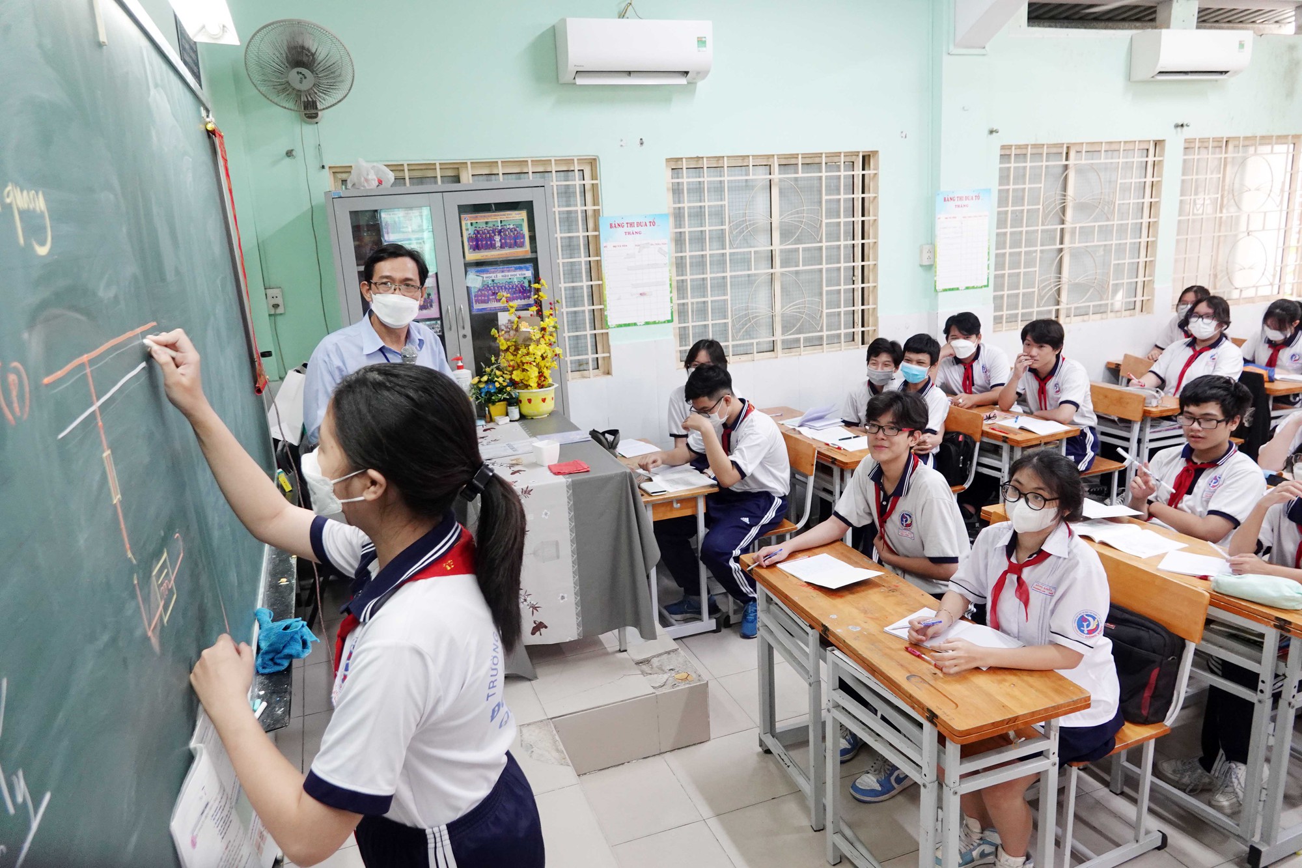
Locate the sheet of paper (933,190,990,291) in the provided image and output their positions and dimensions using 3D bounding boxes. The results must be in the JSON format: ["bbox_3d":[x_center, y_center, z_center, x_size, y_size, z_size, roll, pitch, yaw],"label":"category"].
[{"bbox_3d":[2.006,-1.241,5.565,0.425,0.625,0.010,-8,15,-18],"label":"sheet of paper"}]

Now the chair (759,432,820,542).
[{"bbox_3d":[0.508,0.471,4.322,0.550,0.810,0.390,-8,15,-18],"label":"chair"}]

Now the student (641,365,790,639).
[{"bbox_3d":[0.329,0.298,4.105,0.760,1.270,0.530,-9,15,-21],"label":"student"}]

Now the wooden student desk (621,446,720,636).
[{"bbox_3d":[-0.019,0.512,4.458,0.395,0.725,1.000,-8,15,-18],"label":"wooden student desk"}]

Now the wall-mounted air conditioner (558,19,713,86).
[{"bbox_3d":[-0.081,-2.013,4.606,0.785,0.292,0.235,-8,15,-18],"label":"wall-mounted air conditioner"}]

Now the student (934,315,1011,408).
[{"bbox_3d":[2.006,-0.118,5.391,0.720,1.270,0.520,-12,17,-32],"label":"student"}]

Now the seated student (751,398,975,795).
[{"bbox_3d":[0.773,0.521,3.000,0.750,1.320,0.580,-12,16,-31],"label":"seated student"}]

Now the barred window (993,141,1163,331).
[{"bbox_3d":[2.961,-1.381,6.022,1.400,1.210,0.110,-8,15,-18],"label":"barred window"}]

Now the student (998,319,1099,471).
[{"bbox_3d":[2.222,-0.011,4.906,0.740,1.270,0.520,-10,15,-26],"label":"student"}]

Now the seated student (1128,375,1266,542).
[{"bbox_3d":[1.950,0.412,3.303,0.680,1.260,0.480,-12,16,-30],"label":"seated student"}]

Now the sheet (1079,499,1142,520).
[{"bbox_3d":[1.741,0.283,3.378,0.210,0.030,0.270,-8,15,-18],"label":"sheet"}]

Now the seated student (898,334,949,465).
[{"bbox_3d":[1.351,0.110,4.637,0.700,1.260,0.450,-13,17,-34],"label":"seated student"}]

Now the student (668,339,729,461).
[{"bbox_3d":[0.224,0.140,4.740,0.700,1.280,0.450,-13,17,-32],"label":"student"}]

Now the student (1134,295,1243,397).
[{"bbox_3d":[3.301,-0.188,5.326,0.720,1.290,0.530,-11,16,-29],"label":"student"}]

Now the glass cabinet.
[{"bbox_3d":[-0.975,-0.267,4.402,1.010,1.870,0.430,-7,14,-13],"label":"glass cabinet"}]

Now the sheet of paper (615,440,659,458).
[{"bbox_3d":[-0.112,0.080,4.684,0.210,0.008,0.310,-11,16,-28],"label":"sheet of paper"}]

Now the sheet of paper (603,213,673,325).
[{"bbox_3d":[-0.072,-0.939,5.009,0.412,0.622,0.010,-8,15,-18],"label":"sheet of paper"}]

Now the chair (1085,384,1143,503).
[{"bbox_3d":[2.511,0.167,5.038,0.460,0.830,0.390,-8,15,-18],"label":"chair"}]

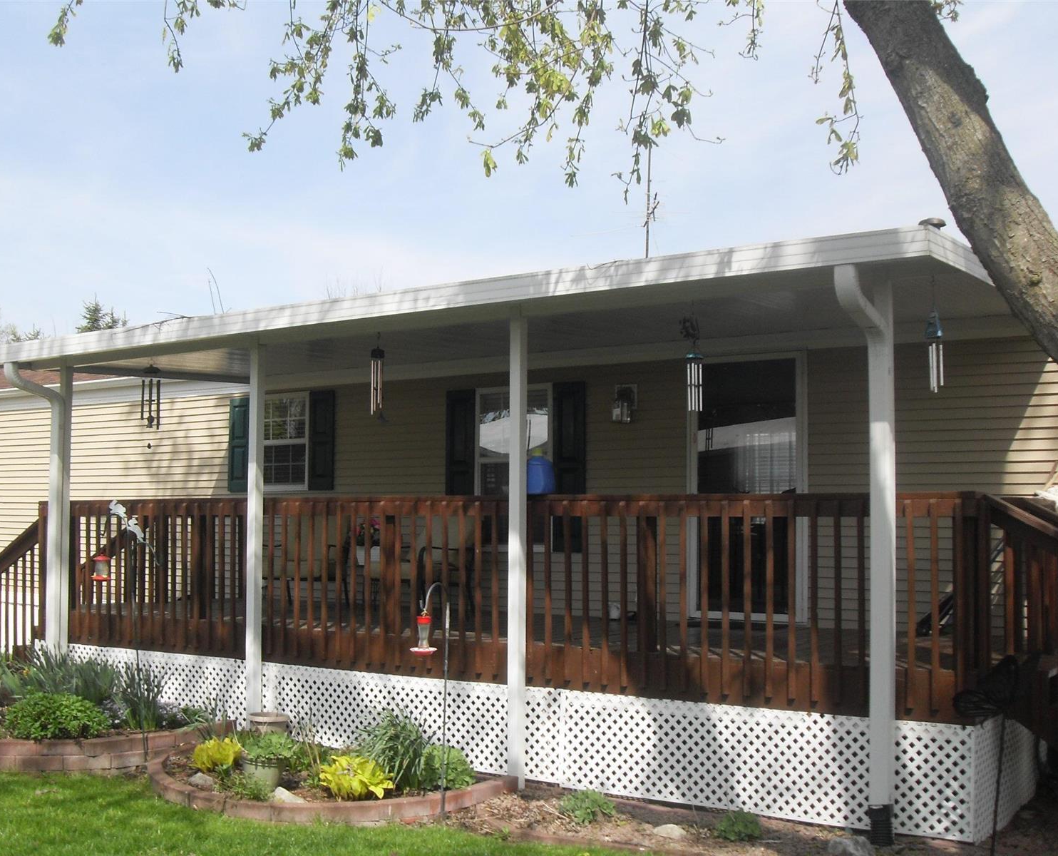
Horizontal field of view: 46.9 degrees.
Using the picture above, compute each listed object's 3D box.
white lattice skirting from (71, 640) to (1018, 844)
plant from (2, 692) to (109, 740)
[{"bbox_3d":[-0.552,2.017,8.825,7.760,0.610,1.500,-3,-5,34],"label":"white lattice skirting"},{"bbox_3d":[-3.246,1.930,8.334,0.700,0.270,0.600,2,-5,-21],"label":"plant"}]

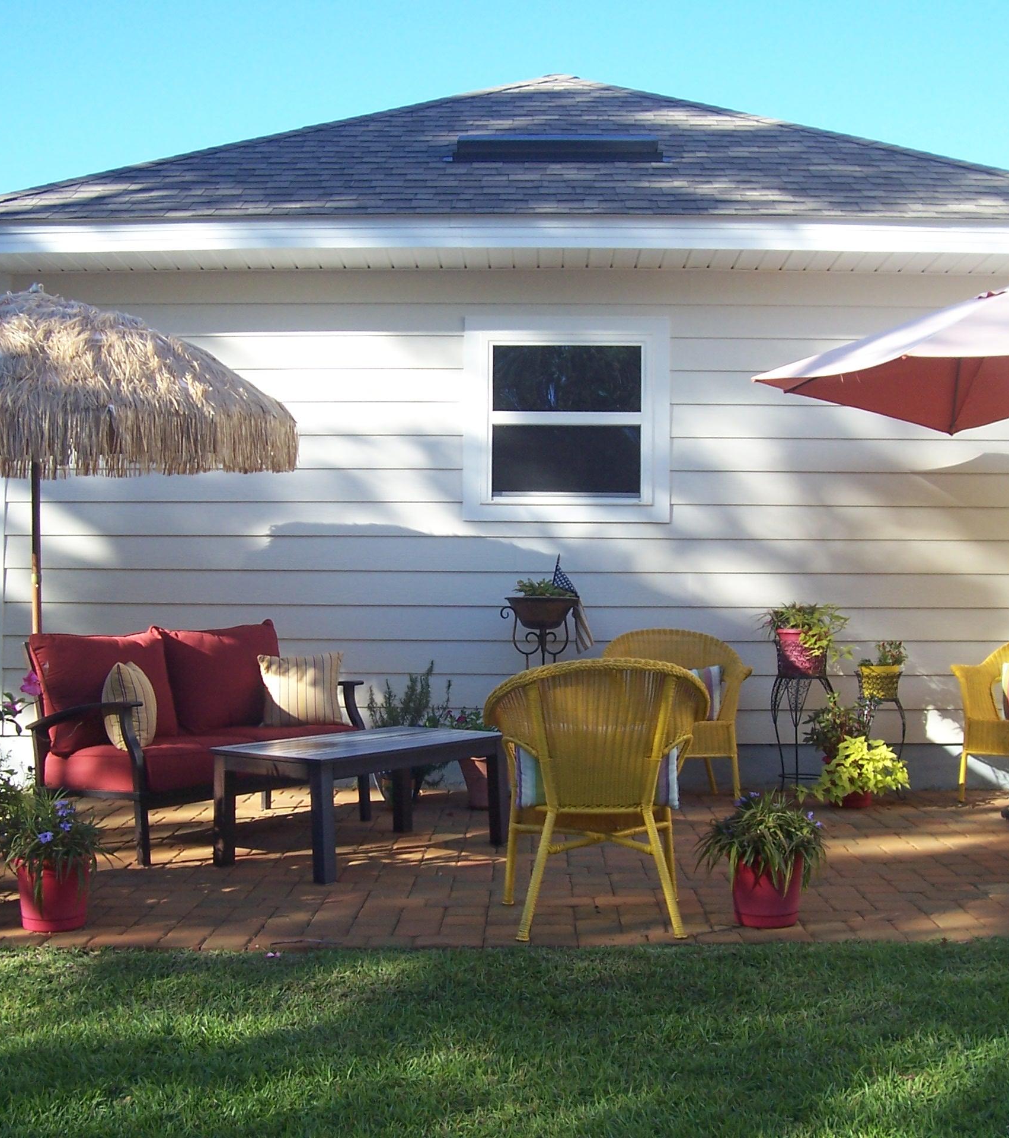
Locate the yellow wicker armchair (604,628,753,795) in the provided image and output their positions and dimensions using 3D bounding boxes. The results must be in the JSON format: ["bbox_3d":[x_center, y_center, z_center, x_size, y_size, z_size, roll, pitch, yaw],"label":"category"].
[{"bbox_3d":[0.830,0.727,7.330,0.690,0.840,0.680,0,-1,-3],"label":"yellow wicker armchair"}]

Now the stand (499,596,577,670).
[{"bbox_3d":[0.178,0.644,7.450,0.380,1.022,0.370,0,-1,0],"label":"stand"}]

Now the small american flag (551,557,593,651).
[{"bbox_3d":[0.338,0.175,7.450,0.210,0.475,0.090,0,-1,0],"label":"small american flag"}]

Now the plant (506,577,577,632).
[{"bbox_3d":[0.188,0.176,7.500,0.370,0.275,0.370,0,-1,0],"label":"plant"}]

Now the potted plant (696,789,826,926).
[{"bbox_3d":[0.806,0.912,4.700,0.410,0.430,0.400,0,-1,0],"label":"potted plant"}]

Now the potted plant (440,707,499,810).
[{"bbox_3d":[-0.135,0.909,7.200,0.360,0.484,0.350,0,-1,0],"label":"potted plant"}]

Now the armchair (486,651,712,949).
[{"bbox_3d":[0.282,0.683,4.700,0.690,0.840,0.680,0,-1,-5],"label":"armchair"}]

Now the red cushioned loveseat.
[{"bbox_3d":[-1.285,0.685,6.380,0.760,0.880,1.350,-1,-1,35],"label":"red cushioned loveseat"}]

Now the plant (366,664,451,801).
[{"bbox_3d":[-0.469,0.802,7.280,0.410,0.680,0.400,0,-1,0],"label":"plant"}]

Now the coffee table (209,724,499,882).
[{"bbox_3d":[-0.551,0.911,5.895,0.557,0.446,1.125,0,-1,35],"label":"coffee table"}]

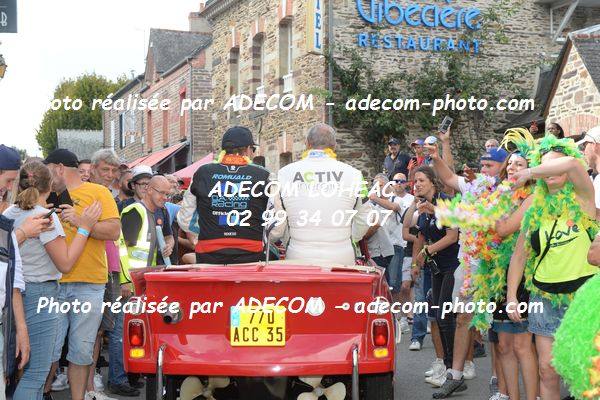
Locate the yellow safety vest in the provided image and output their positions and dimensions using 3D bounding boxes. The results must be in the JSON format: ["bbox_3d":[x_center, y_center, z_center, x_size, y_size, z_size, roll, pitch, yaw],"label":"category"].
[{"bbox_3d":[-1.187,0.319,8.550,0.310,0.640,0.460,0,1,25],"label":"yellow safety vest"}]

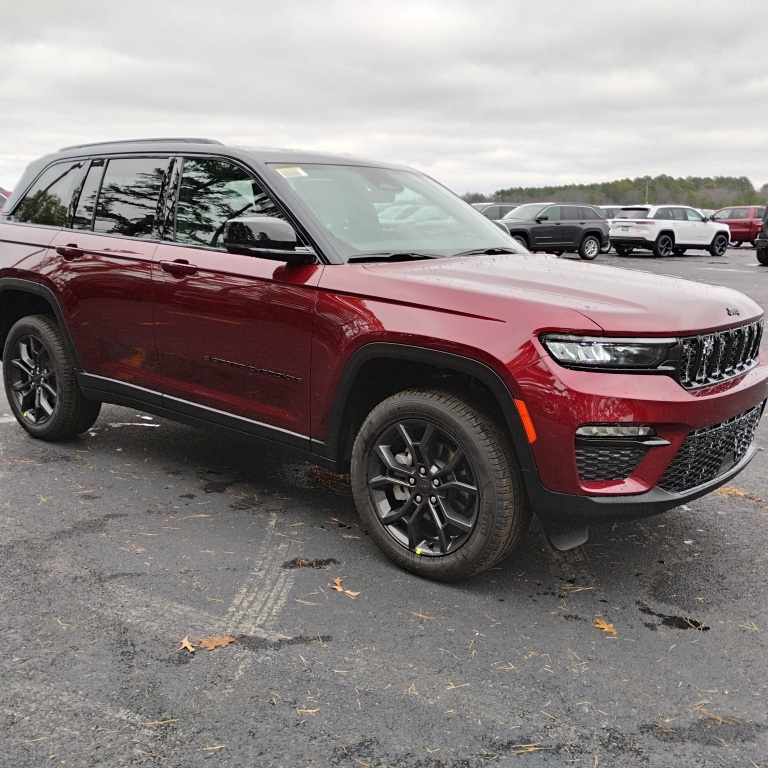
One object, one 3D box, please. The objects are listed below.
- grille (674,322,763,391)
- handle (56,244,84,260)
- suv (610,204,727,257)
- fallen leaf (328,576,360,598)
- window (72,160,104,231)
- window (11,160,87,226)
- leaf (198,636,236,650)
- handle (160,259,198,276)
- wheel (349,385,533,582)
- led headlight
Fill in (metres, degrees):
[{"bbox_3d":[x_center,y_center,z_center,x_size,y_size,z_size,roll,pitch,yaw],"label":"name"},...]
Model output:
[{"bbox_3d":[1.398,-0.126,3.338,0.120,0.210,1.060,11,15,38],"label":"grille"},{"bbox_3d":[-1.745,-0.730,4.589,0.260,0.075,0.065,10,15,38],"label":"handle"},{"bbox_3d":[10.530,-5.595,30.160,4.900,1.800,1.980,-6,14,-31],"label":"suv"},{"bbox_3d":[-0.159,0.782,3.179,0.085,0.026,0.175,-7,14,-35],"label":"fallen leaf"},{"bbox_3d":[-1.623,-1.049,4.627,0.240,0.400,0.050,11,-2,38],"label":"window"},{"bbox_3d":[-1.970,-1.116,4.898,0.680,0.410,0.070,10,-6,38],"label":"window"},{"bbox_3d":[-0.554,0.863,2.770,0.122,0.018,0.078,-2,12,-15],"label":"leaf"},{"bbox_3d":[-0.973,-0.553,3.963,0.260,0.075,0.065,11,15,38],"label":"handle"},{"bbox_3d":[0.222,0.375,3.351,0.773,0.773,0.270,11,16,40],"label":"wheel"},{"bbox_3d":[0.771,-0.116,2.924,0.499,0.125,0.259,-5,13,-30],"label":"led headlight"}]

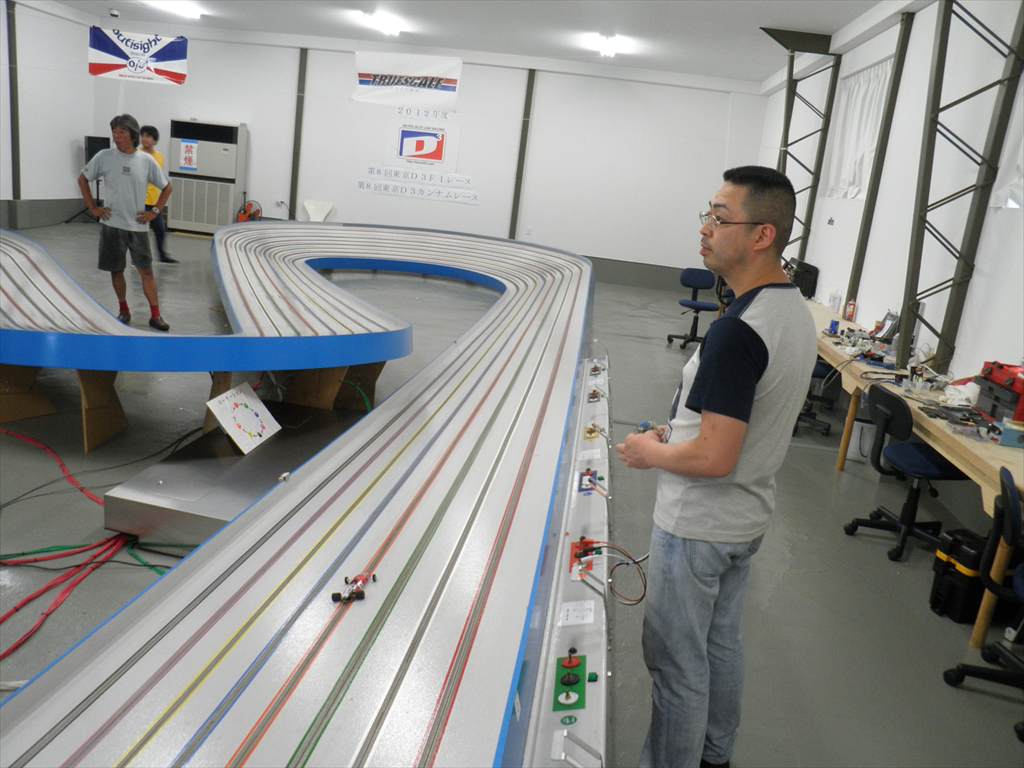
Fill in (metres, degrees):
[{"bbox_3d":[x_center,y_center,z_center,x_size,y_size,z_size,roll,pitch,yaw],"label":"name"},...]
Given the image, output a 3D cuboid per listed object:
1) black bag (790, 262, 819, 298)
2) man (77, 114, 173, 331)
[{"bbox_3d":[3.115,-1.127,8.979,0.320,0.320,0.300,12,15,20],"label":"black bag"},{"bbox_3d":[-3.184,-1.352,6.918,0.700,1.720,0.400,1,15,-23],"label":"man"}]

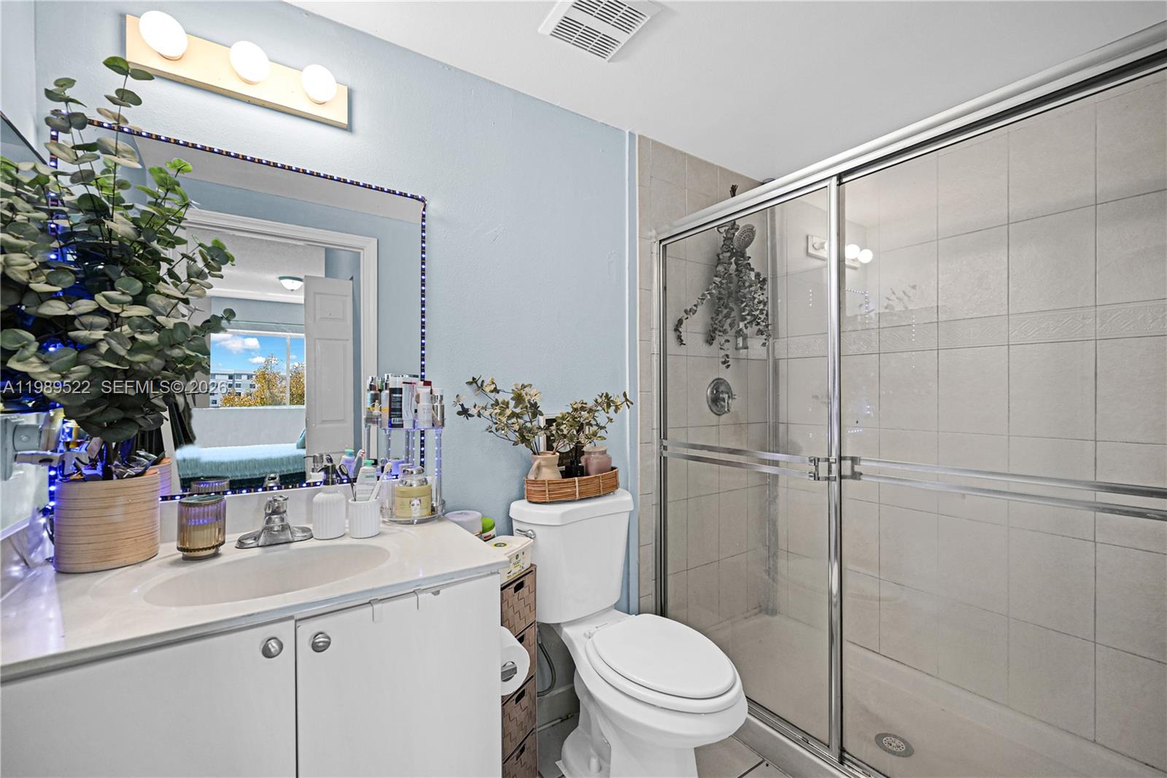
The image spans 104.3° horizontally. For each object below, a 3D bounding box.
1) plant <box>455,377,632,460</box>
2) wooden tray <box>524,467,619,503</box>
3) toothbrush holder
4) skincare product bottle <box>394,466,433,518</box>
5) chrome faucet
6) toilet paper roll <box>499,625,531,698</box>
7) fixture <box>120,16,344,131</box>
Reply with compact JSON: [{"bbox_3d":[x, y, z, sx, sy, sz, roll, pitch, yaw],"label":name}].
[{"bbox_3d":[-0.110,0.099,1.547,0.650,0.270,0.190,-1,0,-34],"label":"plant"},{"bbox_3d":[-0.024,0.339,1.655,0.360,0.083,0.120,-1,0,-34],"label":"wooden tray"},{"bbox_3d":[-0.542,0.317,1.129,0.071,0.087,0.071,-1,0,-34],"label":"toothbrush holder"},{"bbox_3d":[-0.468,0.281,1.256,0.089,0.133,0.089,-1,0,-32],"label":"skincare product bottle"},{"bbox_3d":[-0.714,0.307,1.045,0.153,0.110,0.130,-1,0,-34],"label":"chrome faucet"},{"bbox_3d":[-0.202,0.660,1.100,0.116,0.116,0.105,-1,0,-34],"label":"toilet paper roll"},{"bbox_3d":[-0.827,-0.800,1.121,0.449,0.107,0.125,-1,0,-34],"label":"fixture"}]

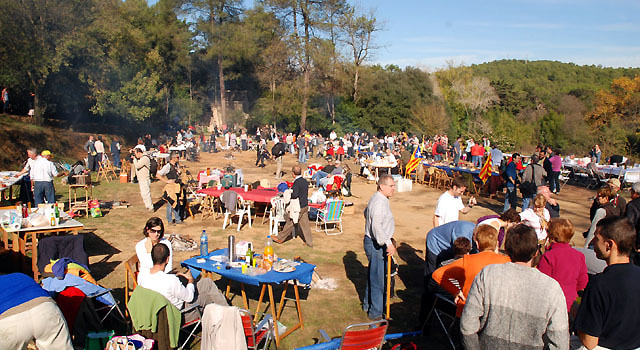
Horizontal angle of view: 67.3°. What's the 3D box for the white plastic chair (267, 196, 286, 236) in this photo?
[{"bbox_3d":[-0.780,0.882,10.368,0.570,0.830,0.560,-2,5,-25],"label":"white plastic chair"}]

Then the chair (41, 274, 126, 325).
[{"bbox_3d":[-2.400,1.336,4.870,0.600,0.780,0.600,2,5,28],"label":"chair"}]

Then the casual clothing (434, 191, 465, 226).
[{"bbox_3d":[1.678,0.486,6.232,0.300,0.620,0.460,4,7,37],"label":"casual clothing"}]

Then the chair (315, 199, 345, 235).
[{"bbox_3d":[0.230,0.886,10.569,0.530,0.790,0.600,-2,5,-28],"label":"chair"}]

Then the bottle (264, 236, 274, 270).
[{"bbox_3d":[-0.553,0.865,5.276,0.100,0.340,0.100,0,6,0],"label":"bottle"}]

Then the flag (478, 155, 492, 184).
[{"bbox_3d":[5.641,-0.192,16.400,0.450,1.000,0.250,4,6,20],"label":"flag"}]

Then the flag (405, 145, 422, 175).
[{"bbox_3d":[3.886,-0.648,20.000,0.700,1.200,0.250,3,6,12],"label":"flag"}]

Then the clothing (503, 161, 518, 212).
[{"bbox_3d":[5.458,0.319,13.800,0.380,1.450,0.450,3,6,17],"label":"clothing"}]

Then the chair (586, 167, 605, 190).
[{"bbox_3d":[10.083,0.076,17.536,0.580,0.880,0.620,6,8,45],"label":"chair"}]

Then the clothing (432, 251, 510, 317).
[{"bbox_3d":[1.102,0.818,3.500,0.560,0.510,0.330,1,5,12],"label":"clothing"}]

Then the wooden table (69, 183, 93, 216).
[{"bbox_3d":[-6.271,0.632,12.519,0.470,0.770,0.500,-1,6,-11],"label":"wooden table"}]

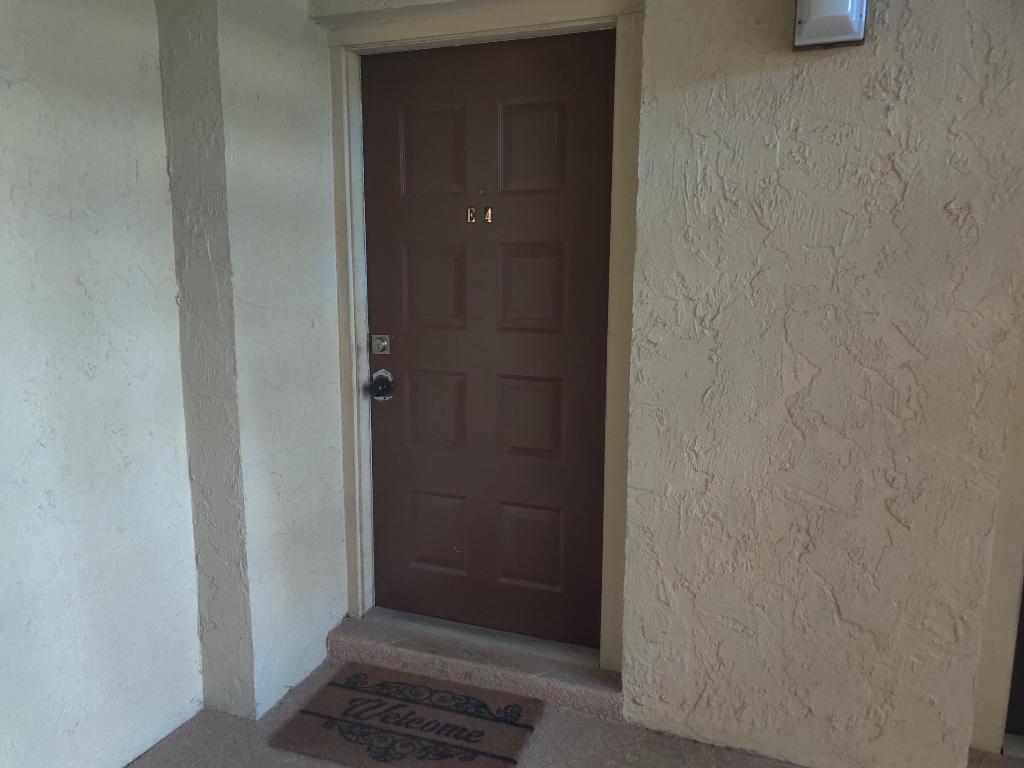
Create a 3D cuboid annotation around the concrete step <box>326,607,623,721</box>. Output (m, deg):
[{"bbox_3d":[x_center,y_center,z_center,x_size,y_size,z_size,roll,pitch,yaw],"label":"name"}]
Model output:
[{"bbox_3d":[-0.120,0.968,2.796,1.070,0.115,0.242,4,9,21],"label":"concrete step"}]

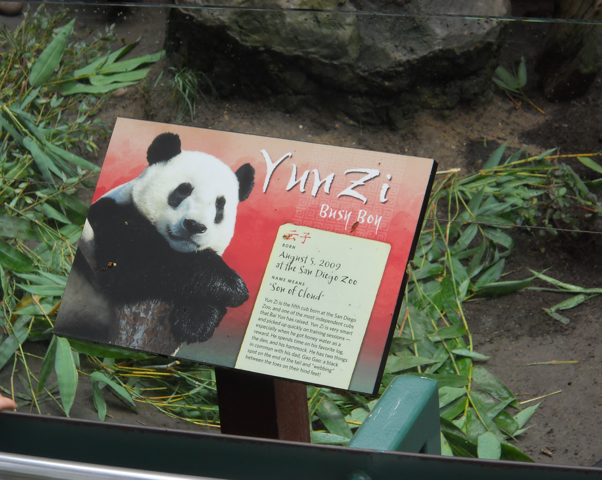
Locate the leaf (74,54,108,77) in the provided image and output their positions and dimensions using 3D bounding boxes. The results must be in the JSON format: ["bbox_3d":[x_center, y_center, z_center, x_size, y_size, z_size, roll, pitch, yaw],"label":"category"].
[{"bbox_3d":[-0.530,-0.440,5.335,0.041,0.025,0.107,9,27,28],"label":"leaf"}]

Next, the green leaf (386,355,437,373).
[{"bbox_3d":[0.212,0.245,4.126,0.114,0.028,0.042,-5,26,-2],"label":"green leaf"}]

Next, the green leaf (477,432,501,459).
[{"bbox_3d":[0.344,0.379,3.832,0.040,0.037,0.077,-1,26,5],"label":"green leaf"}]

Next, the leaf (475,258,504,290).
[{"bbox_3d":[0.365,0.065,4.080,0.027,0.025,0.096,9,27,28],"label":"leaf"}]

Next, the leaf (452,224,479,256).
[{"bbox_3d":[0.358,0.000,4.610,0.035,0.035,0.121,13,30,30],"label":"leaf"}]

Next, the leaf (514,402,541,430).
[{"bbox_3d":[0.424,0.328,3.926,0.029,0.029,0.088,17,33,36],"label":"leaf"}]

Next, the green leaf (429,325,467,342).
[{"bbox_3d":[0.294,0.187,4.234,0.077,0.027,0.040,-5,26,-3],"label":"green leaf"}]

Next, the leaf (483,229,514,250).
[{"bbox_3d":[0.395,-0.001,4.201,0.027,0.025,0.081,-14,25,-21],"label":"leaf"}]

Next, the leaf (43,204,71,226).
[{"bbox_3d":[-0.514,-0.055,4.452,0.025,0.025,0.094,-17,26,-26],"label":"leaf"}]

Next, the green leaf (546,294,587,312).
[{"bbox_3d":[0.506,0.119,3.971,0.079,0.025,0.022,-20,28,-32],"label":"green leaf"}]

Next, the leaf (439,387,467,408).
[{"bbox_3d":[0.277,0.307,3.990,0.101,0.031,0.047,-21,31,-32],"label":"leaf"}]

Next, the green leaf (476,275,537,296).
[{"bbox_3d":[0.427,0.095,4.405,0.140,0.038,0.047,-9,26,-10],"label":"green leaf"}]

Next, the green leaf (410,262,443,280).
[{"bbox_3d":[0.246,0.064,4.078,0.069,0.025,0.031,-21,29,-34],"label":"green leaf"}]

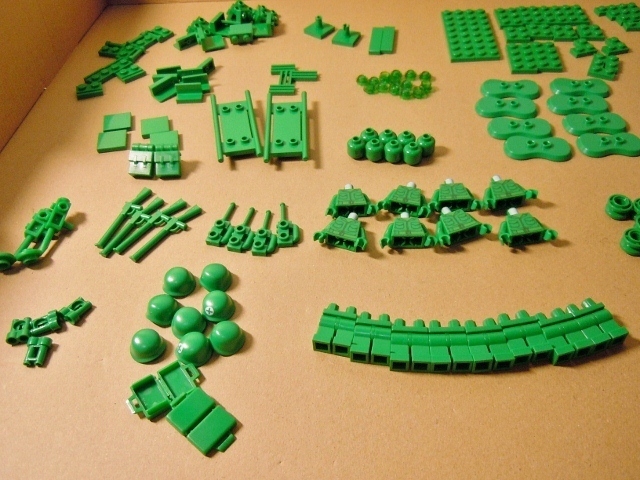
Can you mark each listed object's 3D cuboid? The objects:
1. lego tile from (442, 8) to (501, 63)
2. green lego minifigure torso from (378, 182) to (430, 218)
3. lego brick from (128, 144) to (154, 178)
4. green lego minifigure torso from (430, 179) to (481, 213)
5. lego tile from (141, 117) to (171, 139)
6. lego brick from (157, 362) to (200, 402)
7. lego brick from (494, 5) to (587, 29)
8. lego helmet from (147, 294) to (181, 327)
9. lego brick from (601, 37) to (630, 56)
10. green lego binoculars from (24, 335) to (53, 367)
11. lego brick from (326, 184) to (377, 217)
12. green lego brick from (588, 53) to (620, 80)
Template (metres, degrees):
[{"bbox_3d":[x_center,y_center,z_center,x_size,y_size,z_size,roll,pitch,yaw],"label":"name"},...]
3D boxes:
[{"bbox_3d":[0.105,-0.144,0.388,0.032,0.005,0.064,0,48,3],"label":"lego tile"},{"bbox_3d":[0.044,-0.021,0.279,0.025,0.010,0.021,11,50,13],"label":"green lego minifigure torso"},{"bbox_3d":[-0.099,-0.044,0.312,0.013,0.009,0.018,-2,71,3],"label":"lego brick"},{"bbox_3d":[0.068,-0.023,0.282,0.026,0.008,0.018,-3,49,1],"label":"green lego minifigure torso"},{"bbox_3d":[-0.099,-0.068,0.334,0.016,0.003,0.016,-11,49,-7],"label":"lego tile"},{"bbox_3d":[-0.056,0.057,0.223,0.014,0.004,0.016,-28,53,-20],"label":"lego brick"},{"bbox_3d":[0.162,-0.164,0.402,0.064,0.005,0.024,-2,48,2],"label":"lego brick"},{"bbox_3d":[-0.069,0.030,0.241,0.015,0.011,0.015,-2,48,2],"label":"lego helmet"},{"bbox_3d":[0.195,-0.129,0.370,0.016,0.005,0.016,-13,49,-7],"label":"lego brick"},{"bbox_3d":[-0.121,0.048,0.238,0.010,0.005,0.013,-7,49,-2],"label":"green lego binoculars"},{"bbox_3d":[0.016,-0.021,0.285,0.025,0.009,0.019,-1,49,4],"label":"lego brick"},{"bbox_3d":[0.179,-0.109,0.350,0.016,0.005,0.024,19,52,19],"label":"green lego brick"}]

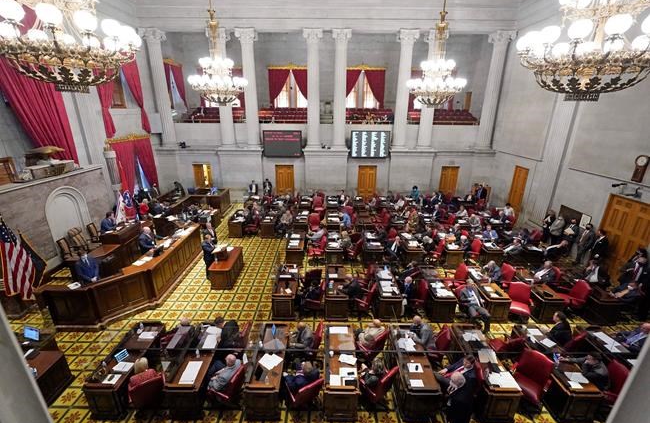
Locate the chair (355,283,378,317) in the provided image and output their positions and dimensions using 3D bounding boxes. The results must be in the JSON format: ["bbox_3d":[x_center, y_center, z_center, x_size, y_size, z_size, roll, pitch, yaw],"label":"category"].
[{"bbox_3d":[1.145,2.597,8.628,0.660,1.030,0.640,12,21,32],"label":"chair"}]

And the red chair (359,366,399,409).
[{"bbox_3d":[1.091,3.570,6.085,0.630,0.950,0.680,-14,24,-36],"label":"red chair"}]

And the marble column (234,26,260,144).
[{"bbox_3d":[-4.589,-7.377,17.744,1.200,6.680,1.200,1,19,1],"label":"marble column"}]

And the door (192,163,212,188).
[{"bbox_3d":[-8.119,-1.837,19.306,1.280,2.500,0.140,1,19,1],"label":"door"}]

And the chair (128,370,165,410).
[{"bbox_3d":[-3.554,3.541,6.025,0.670,1.080,0.690,-9,20,-26],"label":"chair"}]

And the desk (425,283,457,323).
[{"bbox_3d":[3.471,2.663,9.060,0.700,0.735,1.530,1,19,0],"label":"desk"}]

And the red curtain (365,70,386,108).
[{"bbox_3d":[3.489,-8.514,20.586,1.500,2.750,0.250,0,19,-1],"label":"red curtain"}]

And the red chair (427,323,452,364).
[{"bbox_3d":[2.550,3.234,6.776,0.670,1.060,0.630,-1,19,-5],"label":"red chair"}]

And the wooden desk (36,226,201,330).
[{"bbox_3d":[-6.538,1.772,10.709,2.500,1.220,6.000,0,19,-1],"label":"wooden desk"}]

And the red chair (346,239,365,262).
[{"bbox_3d":[1.228,1.617,11.878,0.690,1.080,0.670,9,20,25],"label":"red chair"}]

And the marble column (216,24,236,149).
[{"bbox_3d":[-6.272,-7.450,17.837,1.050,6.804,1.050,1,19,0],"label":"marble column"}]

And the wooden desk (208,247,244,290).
[{"bbox_3d":[-3.602,2.034,10.706,0.680,0.750,1.800,1,19,0],"label":"wooden desk"}]

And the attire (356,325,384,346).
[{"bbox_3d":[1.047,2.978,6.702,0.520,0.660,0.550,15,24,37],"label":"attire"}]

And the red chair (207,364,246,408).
[{"bbox_3d":[-1.945,3.522,5.837,0.670,1.060,0.630,7,20,18],"label":"red chair"}]

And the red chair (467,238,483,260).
[{"bbox_3d":[5.963,1.682,11.730,0.690,1.080,0.670,0,18,1],"label":"red chair"}]

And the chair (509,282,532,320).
[{"bbox_3d":[5.711,2.745,8.504,0.630,0.950,0.680,11,22,27],"label":"chair"}]

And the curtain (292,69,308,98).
[{"bbox_3d":[-1.829,-9.669,22.388,1.455,2.355,0.220,0,18,0],"label":"curtain"}]

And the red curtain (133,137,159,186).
[{"bbox_3d":[-10.609,-2.266,17.407,0.250,4.000,1.650,1,19,1],"label":"red curtain"}]

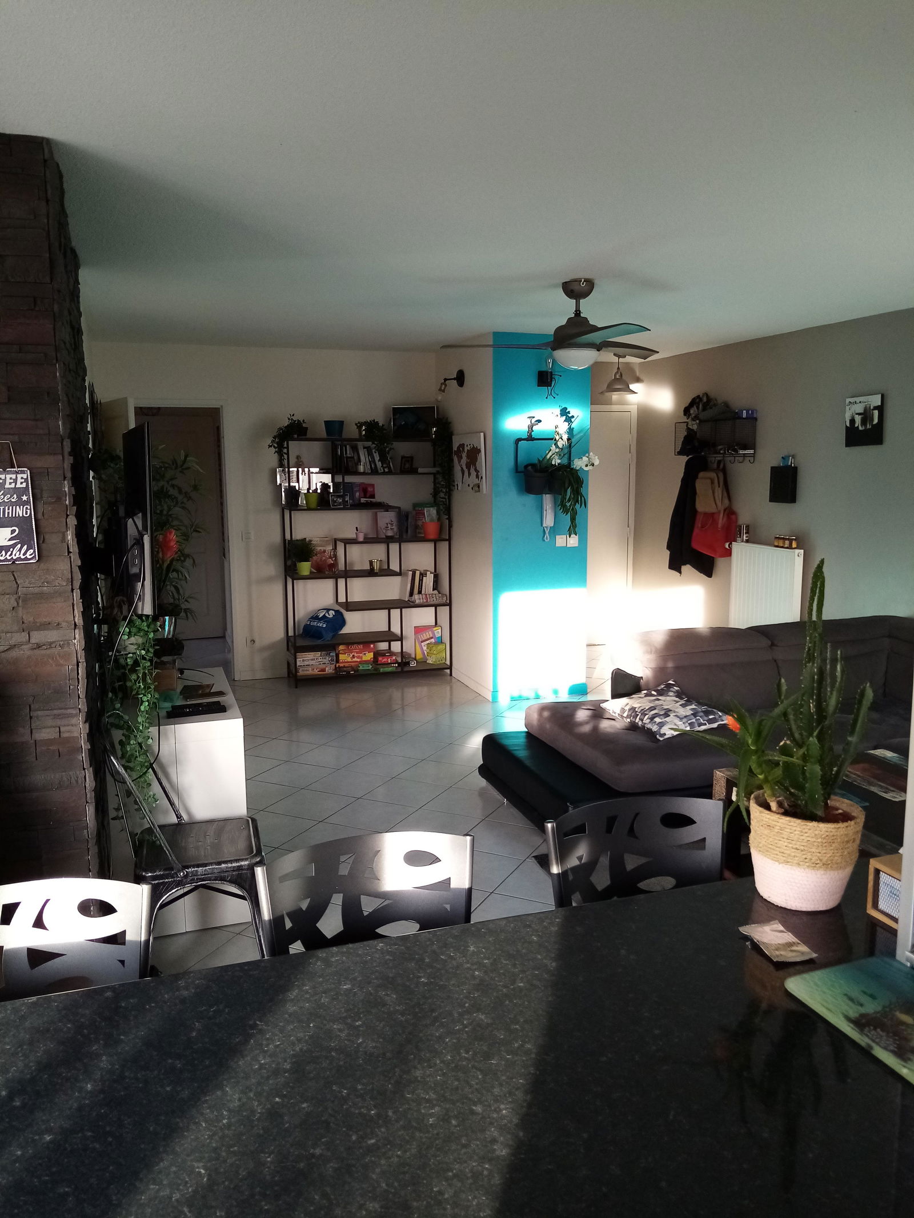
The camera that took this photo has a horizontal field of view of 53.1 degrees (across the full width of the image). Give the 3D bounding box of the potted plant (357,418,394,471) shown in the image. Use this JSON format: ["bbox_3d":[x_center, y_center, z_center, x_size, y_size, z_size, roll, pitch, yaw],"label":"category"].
[{"bbox_3d":[-0.617,-1.234,6.859,0.280,0.380,0.270,-3,9,-18],"label":"potted plant"}]

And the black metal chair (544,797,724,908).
[{"bbox_3d":[0.427,0.888,1.642,0.420,0.940,0.500,-3,9,-18],"label":"black metal chair"}]

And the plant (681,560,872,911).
[{"bbox_3d":[0.531,0.196,1.514,0.310,0.546,0.270,3,9,20],"label":"plant"}]

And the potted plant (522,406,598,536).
[{"bbox_3d":[0.689,-0.915,6.133,0.530,0.830,0.300,-3,9,-18],"label":"potted plant"}]

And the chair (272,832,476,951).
[{"bbox_3d":[-0.082,0.916,1.473,0.420,0.940,0.500,-3,9,-18],"label":"chair"}]

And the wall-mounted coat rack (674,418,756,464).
[{"bbox_3d":[1.874,-1.220,6.692,0.200,0.310,0.820,-3,9,-18],"label":"wall-mounted coat rack"}]

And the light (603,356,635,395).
[{"bbox_3d":[1.288,-1.865,7.304,0.260,0.300,0.260,0,9,0],"label":"light"}]

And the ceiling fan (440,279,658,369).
[{"bbox_3d":[0.463,-1.367,4.418,1.130,0.420,1.240,1,9,12],"label":"ceiling fan"}]

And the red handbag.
[{"bbox_3d":[1.891,-0.563,6.720,0.160,0.380,0.340,-3,9,-18],"label":"red handbag"}]

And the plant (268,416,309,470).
[{"bbox_3d":[-1.233,-1.230,6.736,0.290,0.380,0.260,-3,9,-18],"label":"plant"}]

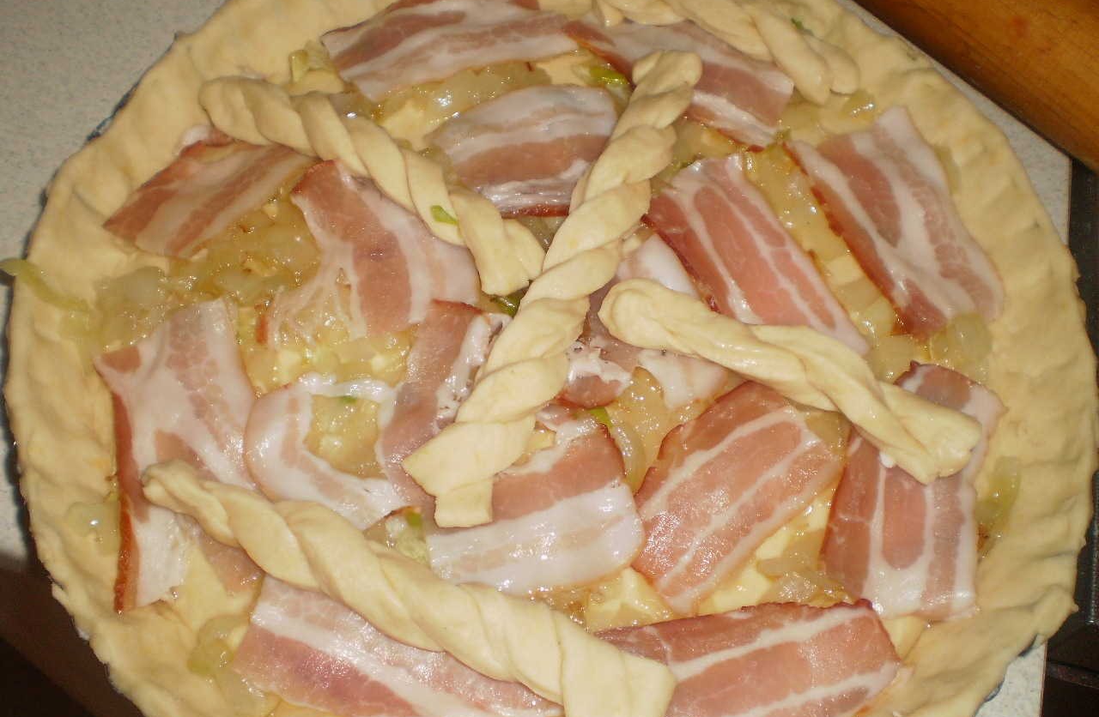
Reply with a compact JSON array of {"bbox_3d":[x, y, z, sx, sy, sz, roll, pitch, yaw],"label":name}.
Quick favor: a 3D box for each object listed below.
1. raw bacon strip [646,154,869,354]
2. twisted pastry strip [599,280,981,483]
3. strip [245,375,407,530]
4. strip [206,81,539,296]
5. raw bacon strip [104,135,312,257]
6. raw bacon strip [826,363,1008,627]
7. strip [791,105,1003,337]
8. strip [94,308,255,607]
[{"bbox_3d":[0.059,-0.027,0.337,0.038,0.007,0.078,-24,67,-13],"label":"raw bacon strip"},{"bbox_3d":[0.065,0.002,0.306,0.102,0.016,0.027,26,65,10],"label":"twisted pastry strip"},{"bbox_3d":[-0.059,0.025,0.299,0.040,0.008,0.045,-7,64,-6],"label":"strip"},{"bbox_3d":[-0.052,-0.057,0.340,0.119,0.014,0.025,33,67,14],"label":"strip"},{"bbox_3d":[-0.101,-0.050,0.341,0.035,0.007,0.053,30,67,13],"label":"raw bacon strip"},{"bbox_3d":[0.099,0.034,0.308,0.041,0.007,0.074,15,64,6],"label":"raw bacon strip"},{"bbox_3d":[0.107,-0.041,0.343,0.042,0.007,0.079,-18,65,-10],"label":"strip"},{"bbox_3d":[-0.098,0.024,0.305,0.042,0.007,0.086,-13,65,-8],"label":"strip"}]

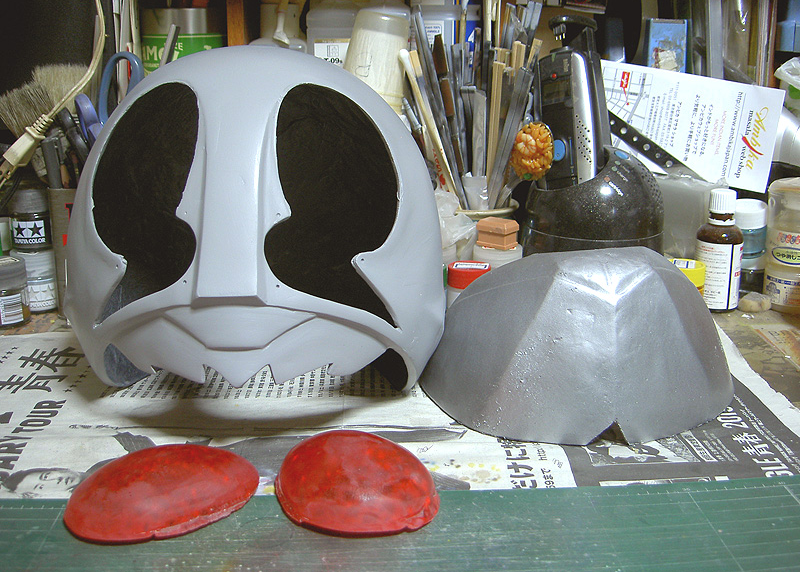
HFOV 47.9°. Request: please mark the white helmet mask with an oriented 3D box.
[{"bbox_3d":[-0.099,-0.054,0.596,0.256,0.207,0.235,-1,16,-4],"label":"white helmet mask"}]

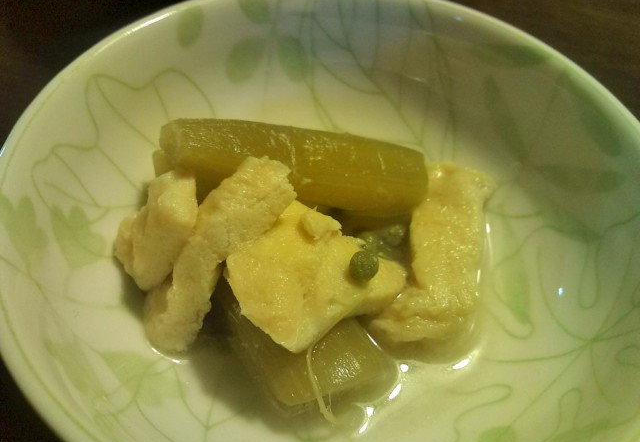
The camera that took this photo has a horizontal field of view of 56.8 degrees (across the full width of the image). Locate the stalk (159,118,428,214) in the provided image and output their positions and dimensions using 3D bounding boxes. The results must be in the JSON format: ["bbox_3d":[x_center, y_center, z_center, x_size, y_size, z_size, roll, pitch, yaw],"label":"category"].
[{"bbox_3d":[-0.008,-0.016,0.181,0.079,0.017,0.018,6,54,3],"label":"stalk"}]

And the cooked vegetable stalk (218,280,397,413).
[{"bbox_3d":[-0.004,0.029,0.163,0.028,0.017,0.038,-26,60,-19],"label":"cooked vegetable stalk"}]

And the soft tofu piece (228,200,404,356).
[{"bbox_3d":[-0.002,0.014,0.155,0.034,0.013,0.030,-32,60,-26],"label":"soft tofu piece"}]

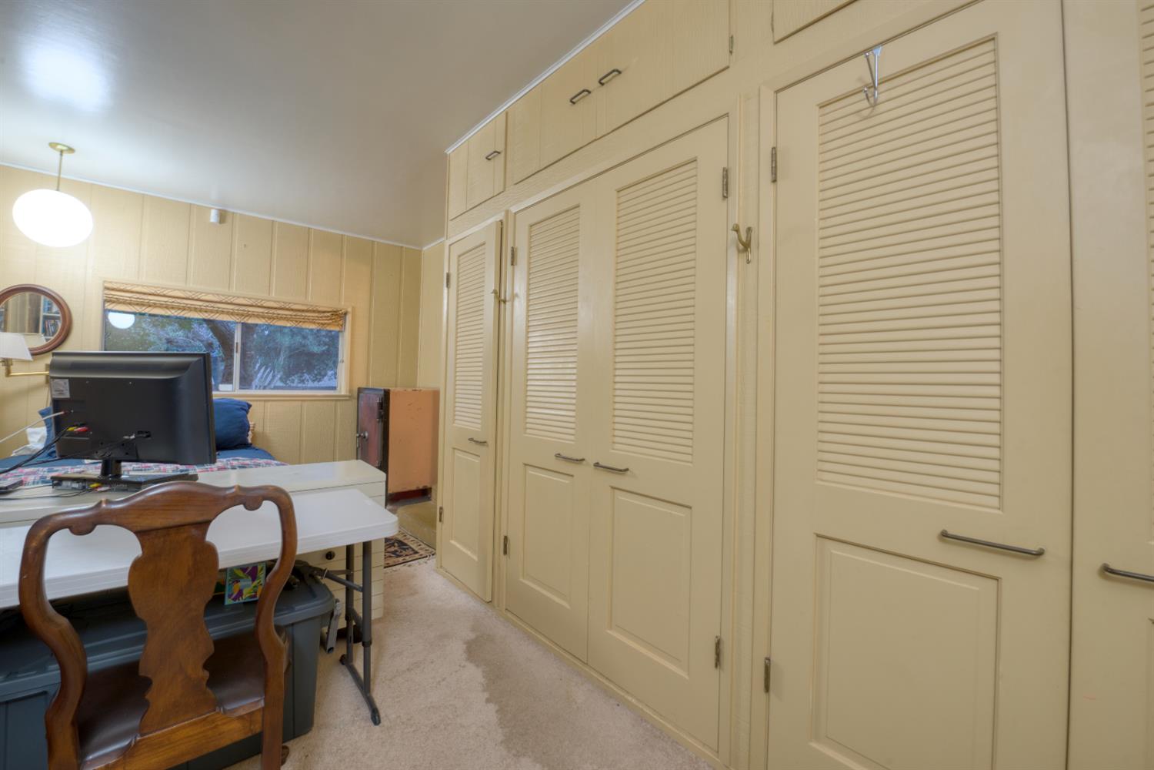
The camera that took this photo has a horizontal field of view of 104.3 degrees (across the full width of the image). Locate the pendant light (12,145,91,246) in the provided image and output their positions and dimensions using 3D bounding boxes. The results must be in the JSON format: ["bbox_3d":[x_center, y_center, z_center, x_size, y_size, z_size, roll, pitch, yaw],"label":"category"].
[{"bbox_3d":[-3.251,-1.178,2.803,0.336,0.625,0.336,1,0,-43],"label":"pendant light"}]

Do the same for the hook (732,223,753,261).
[{"bbox_3d":[0.496,-0.428,1.351,0.095,0.114,0.024,1,0,-43],"label":"hook"}]

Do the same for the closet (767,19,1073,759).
[{"bbox_3d":[0.983,0.161,1.305,0.580,2.034,0.586,1,0,-43],"label":"closet"}]

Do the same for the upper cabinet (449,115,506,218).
[{"bbox_3d":[-0.382,-1.230,2.779,0.580,0.440,0.634,1,0,-43],"label":"upper cabinet"}]

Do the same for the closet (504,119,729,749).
[{"bbox_3d":[0.267,0.150,2.070,0.580,2.034,1.204,1,0,-43],"label":"closet"}]

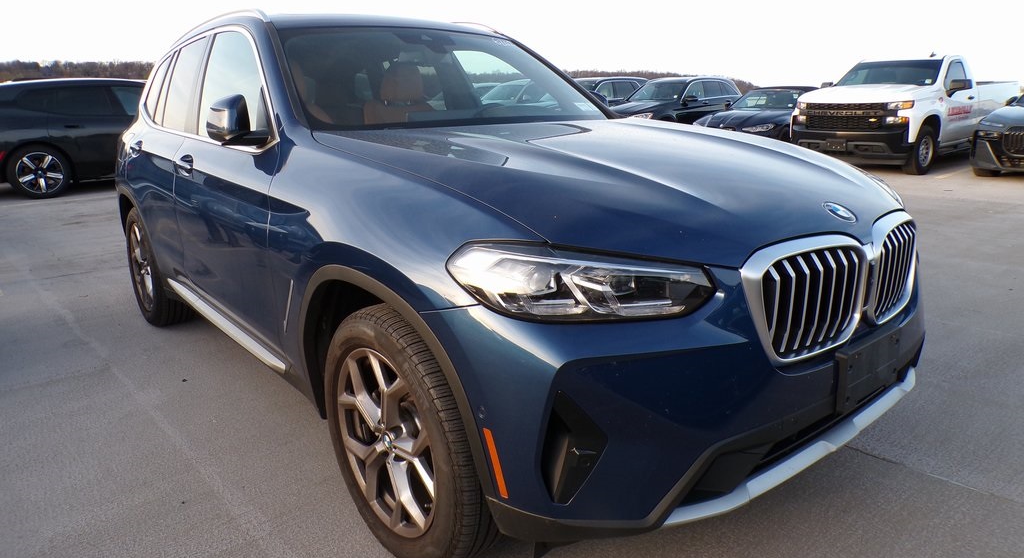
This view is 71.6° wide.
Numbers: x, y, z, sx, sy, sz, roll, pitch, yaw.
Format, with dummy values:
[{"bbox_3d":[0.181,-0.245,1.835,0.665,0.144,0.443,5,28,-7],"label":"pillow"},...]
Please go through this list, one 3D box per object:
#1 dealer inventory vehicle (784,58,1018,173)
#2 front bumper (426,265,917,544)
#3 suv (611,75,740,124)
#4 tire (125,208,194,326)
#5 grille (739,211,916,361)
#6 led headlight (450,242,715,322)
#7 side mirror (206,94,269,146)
[{"bbox_3d":[7.380,-3.108,13.150,5.800,1.920,2.080,-13,18,-40],"label":"dealer inventory vehicle"},{"bbox_3d":[0.680,0.190,2.060,1.860,0.630,0.700,-12,18,-37],"label":"front bumper"},{"bbox_3d":[4.050,-4.155,17.830,4.730,1.660,1.910,-13,19,-40],"label":"suv"},{"bbox_3d":[-2.066,-0.090,4.192,0.250,0.725,0.728,-12,18,-37],"label":"tire"},{"bbox_3d":[0.854,0.013,1.786,0.820,0.295,0.140,-12,18,-37],"label":"grille"},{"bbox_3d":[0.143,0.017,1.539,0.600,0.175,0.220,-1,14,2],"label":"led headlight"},{"bbox_3d":[-0.896,-0.516,2.316,0.235,0.170,0.175,-12,18,-37],"label":"side mirror"}]

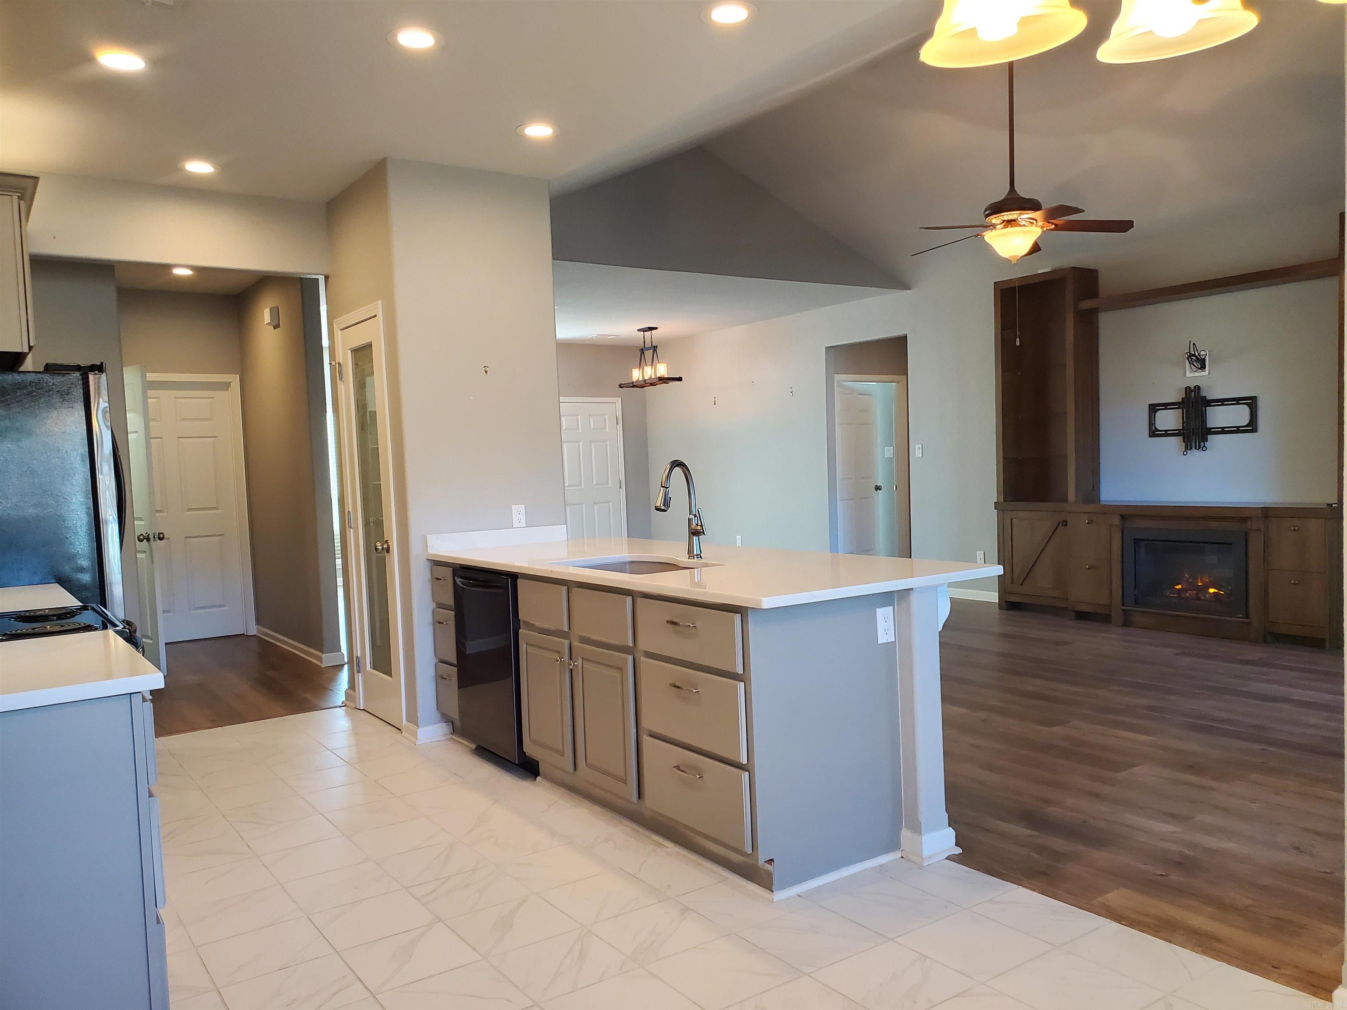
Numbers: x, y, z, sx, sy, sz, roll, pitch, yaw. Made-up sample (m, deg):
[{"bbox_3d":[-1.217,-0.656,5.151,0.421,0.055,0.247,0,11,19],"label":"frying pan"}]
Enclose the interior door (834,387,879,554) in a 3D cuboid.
[{"bbox_3d":[1.952,-0.266,10.800,0.790,2.030,0.045,-5,3,-44],"label":"interior door"}]

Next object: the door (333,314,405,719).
[{"bbox_3d":[-1.594,0.086,5.330,0.060,2.090,0.700,-4,3,-34],"label":"door"}]

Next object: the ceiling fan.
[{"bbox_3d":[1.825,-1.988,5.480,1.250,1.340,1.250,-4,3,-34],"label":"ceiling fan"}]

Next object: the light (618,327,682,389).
[{"bbox_3d":[-0.268,-1.594,11.077,0.310,0.650,0.830,-4,3,-34],"label":"light"}]

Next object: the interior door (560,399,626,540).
[{"bbox_3d":[-1.031,-0.216,12.283,0.950,2.060,0.060,-4,3,-34],"label":"interior door"}]

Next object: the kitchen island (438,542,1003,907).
[{"bbox_3d":[-0.042,0.664,4.115,0.980,0.910,2.530,-4,3,-34],"label":"kitchen island"}]

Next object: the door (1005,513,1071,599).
[{"bbox_3d":[2.813,0.377,7.844,0.035,0.665,0.580,-4,3,-34],"label":"door"}]

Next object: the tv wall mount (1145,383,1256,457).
[{"bbox_3d":[3.621,-0.593,6.936,0.100,0.462,0.757,-4,3,-34],"label":"tv wall mount"}]

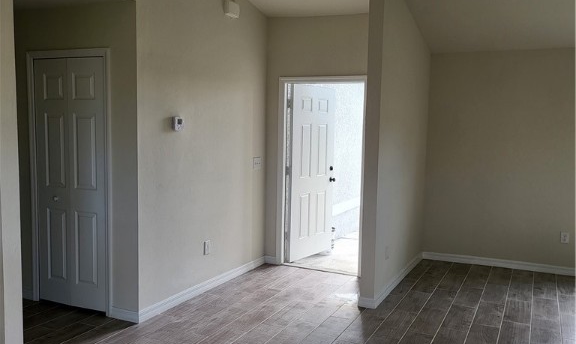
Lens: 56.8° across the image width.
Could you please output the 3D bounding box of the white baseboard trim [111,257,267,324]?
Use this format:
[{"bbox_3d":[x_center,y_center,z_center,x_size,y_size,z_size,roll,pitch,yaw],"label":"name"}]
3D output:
[{"bbox_3d":[-0.850,1.055,5.131,0.306,0.090,2.057,4,6,26],"label":"white baseboard trim"}]

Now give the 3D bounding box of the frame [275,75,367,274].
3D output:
[{"bbox_3d":[0.382,0.028,5.737,1.032,2.079,0.170,4,6,26],"label":"frame"}]

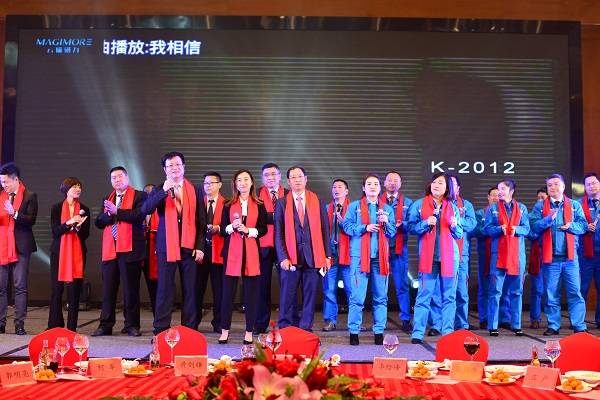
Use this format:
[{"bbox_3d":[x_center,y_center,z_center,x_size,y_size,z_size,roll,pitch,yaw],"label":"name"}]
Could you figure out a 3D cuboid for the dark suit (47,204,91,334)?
[{"bbox_3d":[-2.412,0.696,8.720,0.430,1.380,0.310,1,-4,-14],"label":"dark suit"}]

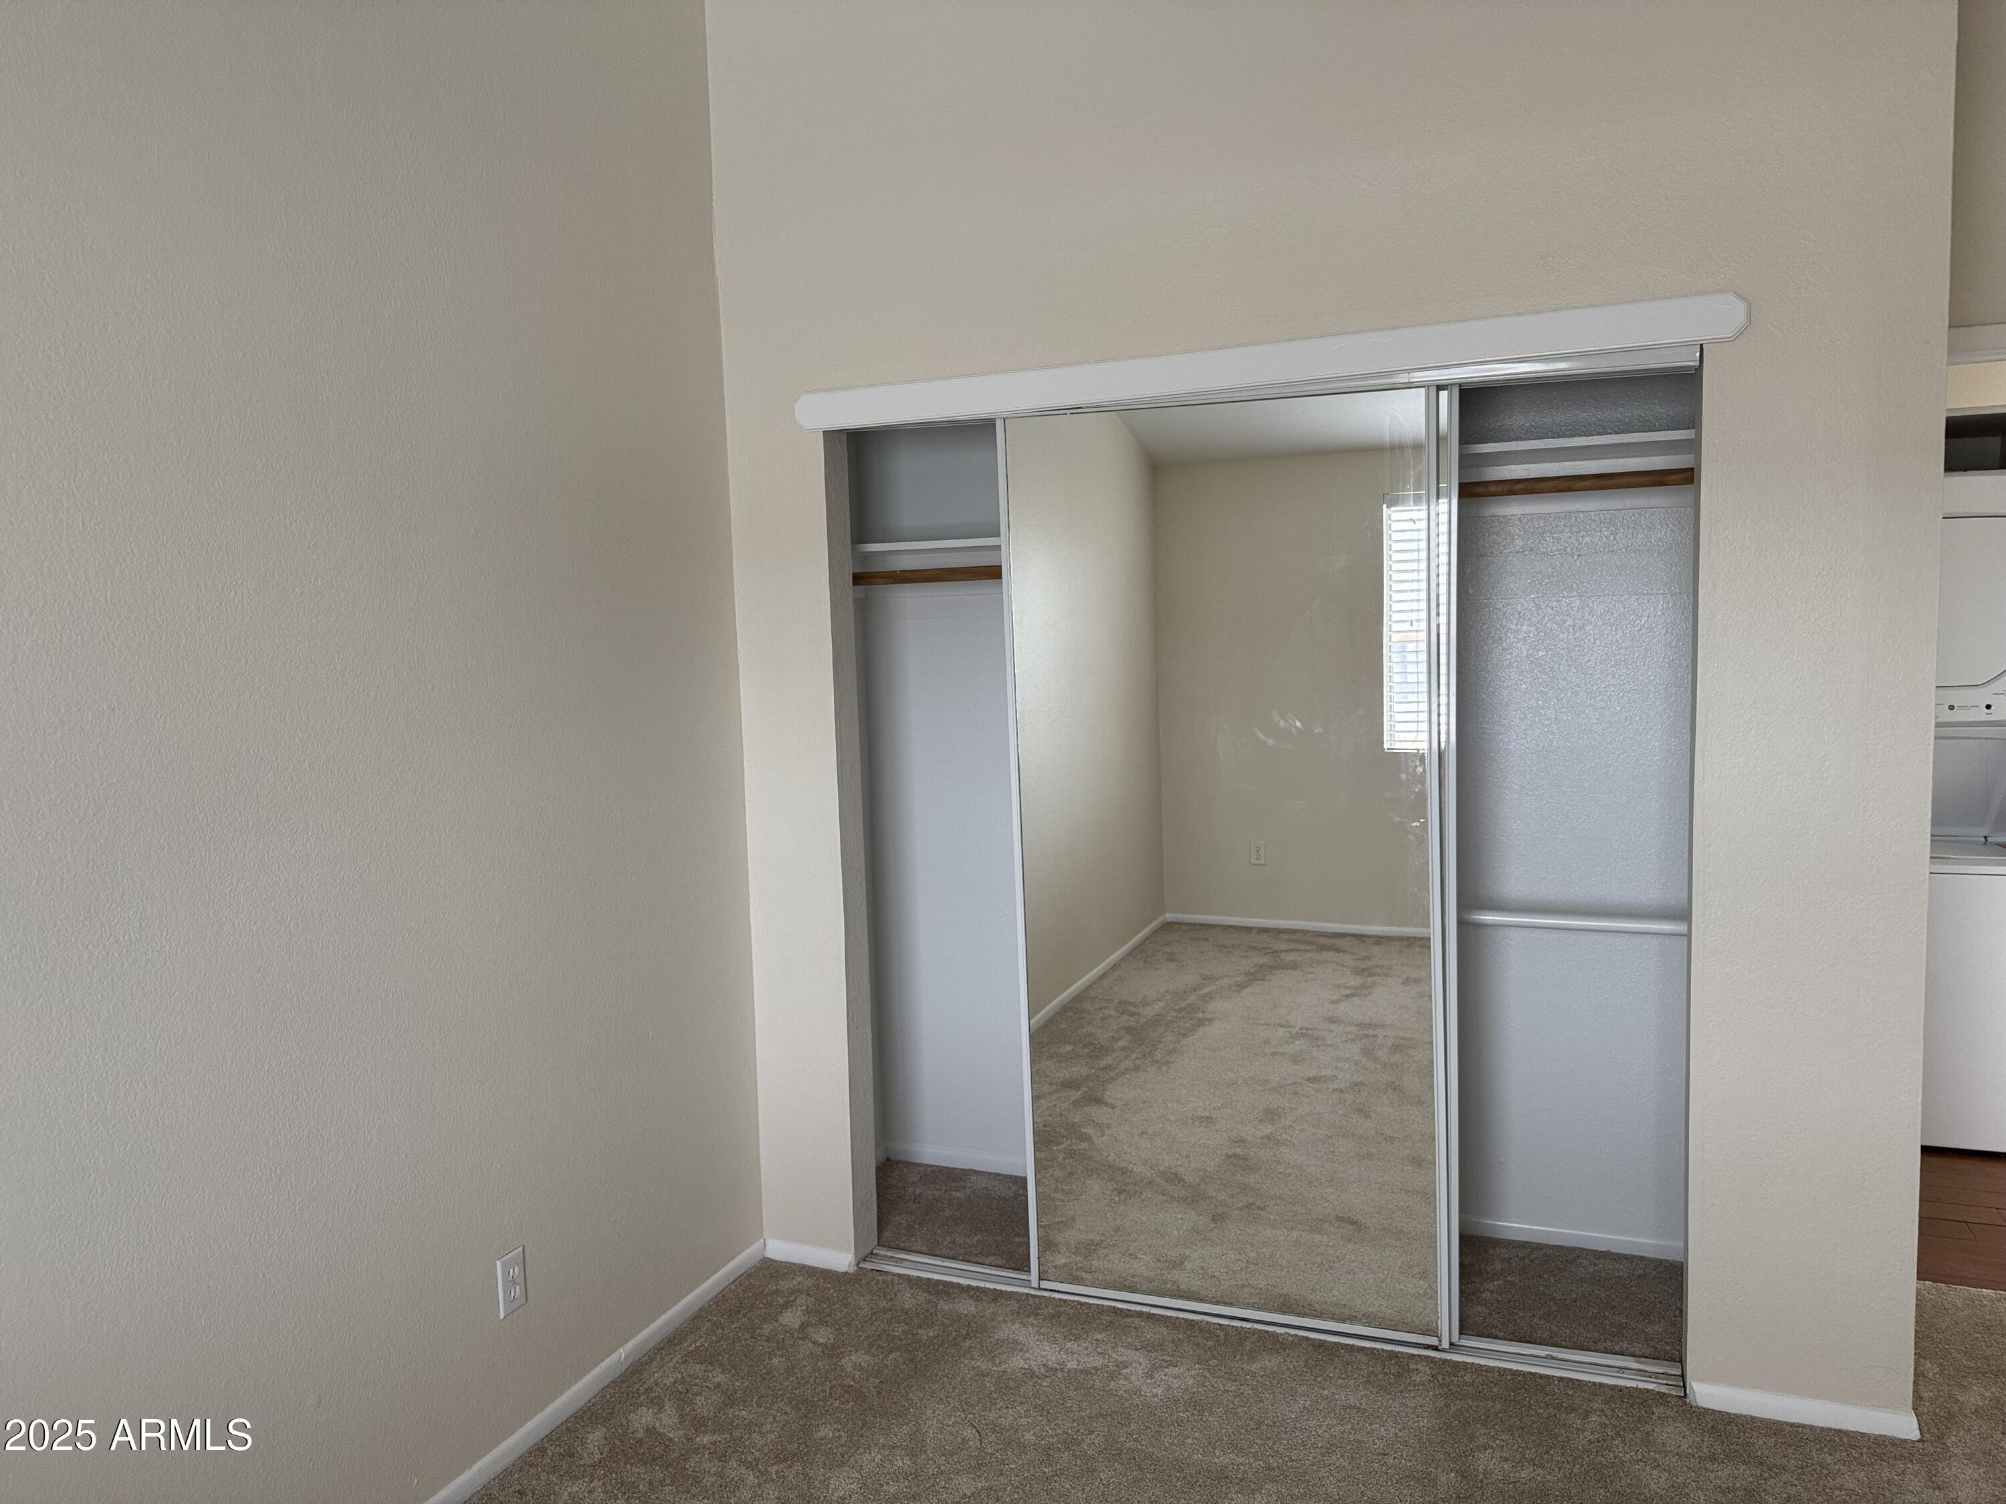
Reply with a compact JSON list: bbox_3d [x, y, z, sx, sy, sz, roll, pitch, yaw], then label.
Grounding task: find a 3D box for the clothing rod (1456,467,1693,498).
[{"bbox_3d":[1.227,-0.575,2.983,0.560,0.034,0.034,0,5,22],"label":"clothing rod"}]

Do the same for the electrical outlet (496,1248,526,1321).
[{"bbox_3d":[-0.938,1.016,2.662,0.008,0.115,0.070,0,5,22],"label":"electrical outlet"}]

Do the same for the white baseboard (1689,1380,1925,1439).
[{"bbox_3d":[1.527,1.258,2.658,0.383,0.048,0.014,0,5,22],"label":"white baseboard"}]

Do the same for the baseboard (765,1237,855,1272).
[{"bbox_3d":[-0.483,1.249,3.454,0.245,0.048,0.014,0,5,22],"label":"baseboard"}]

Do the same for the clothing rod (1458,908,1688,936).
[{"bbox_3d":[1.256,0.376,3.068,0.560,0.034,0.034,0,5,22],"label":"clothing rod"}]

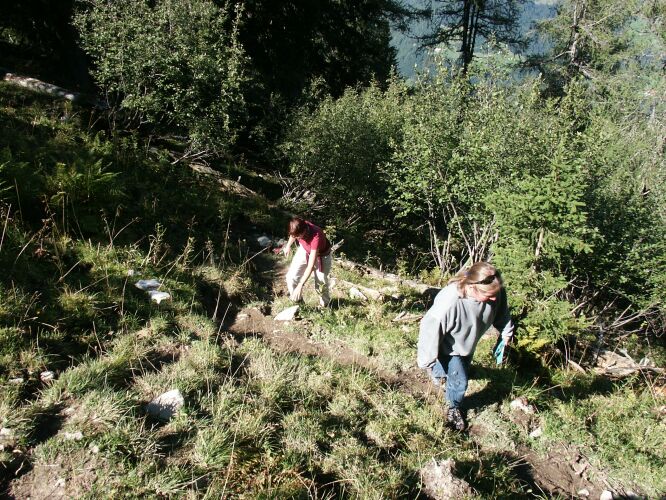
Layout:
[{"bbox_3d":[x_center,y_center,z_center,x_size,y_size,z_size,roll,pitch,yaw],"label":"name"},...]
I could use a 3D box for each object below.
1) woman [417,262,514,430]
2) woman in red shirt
[{"bbox_3d":[1.040,0.744,4.200,0.660,1.500,0.650,-14,25,-32],"label":"woman"},{"bbox_3d":[-0.308,0.139,6.500,0.580,1.200,0.720,17,27,37],"label":"woman in red shirt"}]

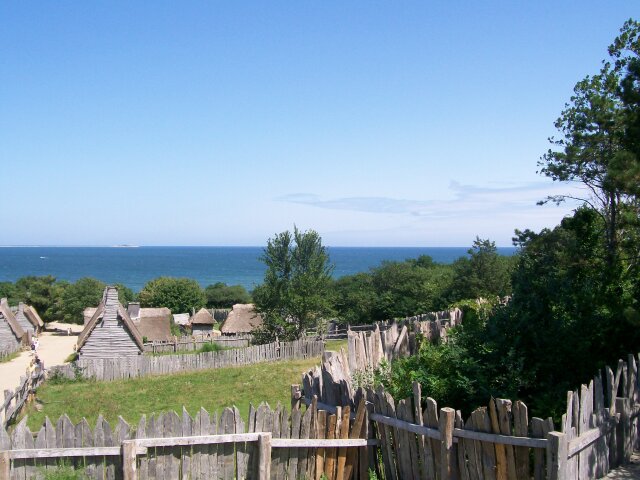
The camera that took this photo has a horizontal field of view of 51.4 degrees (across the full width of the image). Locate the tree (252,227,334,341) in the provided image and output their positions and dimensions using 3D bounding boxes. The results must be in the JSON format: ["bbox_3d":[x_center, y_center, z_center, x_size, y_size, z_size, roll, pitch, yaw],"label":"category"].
[{"bbox_3d":[-2.787,4.838,70.000,8.620,12.520,7.330,0,-1,-2],"label":"tree"}]

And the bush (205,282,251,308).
[{"bbox_3d":[-22.115,14.303,160.000,11.300,8.170,9.600,0,-1,-8],"label":"bush"}]

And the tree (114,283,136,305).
[{"bbox_3d":[-46.342,13.739,155.000,7.680,7.680,7.680,0,-1,-17],"label":"tree"}]

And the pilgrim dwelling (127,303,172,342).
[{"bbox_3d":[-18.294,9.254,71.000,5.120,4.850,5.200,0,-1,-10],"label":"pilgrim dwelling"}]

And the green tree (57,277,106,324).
[{"bbox_3d":[-55.307,13.972,155.000,13.040,10.950,11.080,0,-1,-20],"label":"green tree"}]

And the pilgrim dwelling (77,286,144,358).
[{"bbox_3d":[-15.533,6.047,49.115,4.500,5.650,6.600,0,-1,-19],"label":"pilgrim dwelling"}]

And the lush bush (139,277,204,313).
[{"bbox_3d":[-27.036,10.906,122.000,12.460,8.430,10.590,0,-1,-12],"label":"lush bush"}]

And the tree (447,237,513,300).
[{"bbox_3d":[18.085,3.718,75.000,7.660,8.230,6.510,0,-1,14],"label":"tree"}]

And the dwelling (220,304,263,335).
[{"bbox_3d":[-10.344,11.088,90.000,6.220,4.730,5.200,0,-1,-5],"label":"dwelling"}]

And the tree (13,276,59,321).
[{"bbox_3d":[-66.252,13.856,155.000,11.640,10.710,9.900,0,-1,-23],"label":"tree"}]

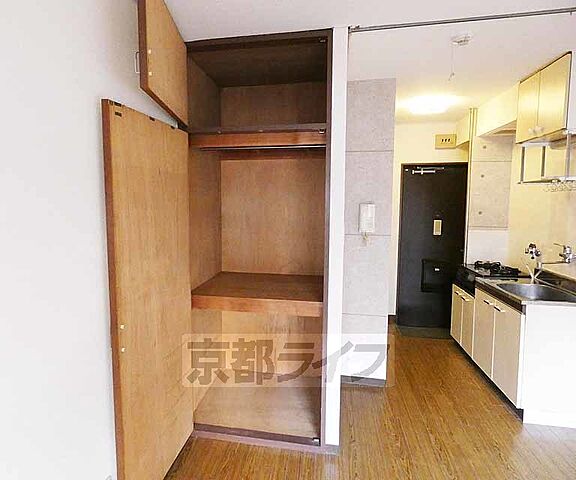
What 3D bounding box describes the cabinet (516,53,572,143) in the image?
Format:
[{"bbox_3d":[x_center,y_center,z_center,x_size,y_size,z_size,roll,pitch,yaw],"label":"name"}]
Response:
[{"bbox_3d":[1.938,-0.964,2.427,0.319,0.464,0.577,0,6,7],"label":"cabinet"}]

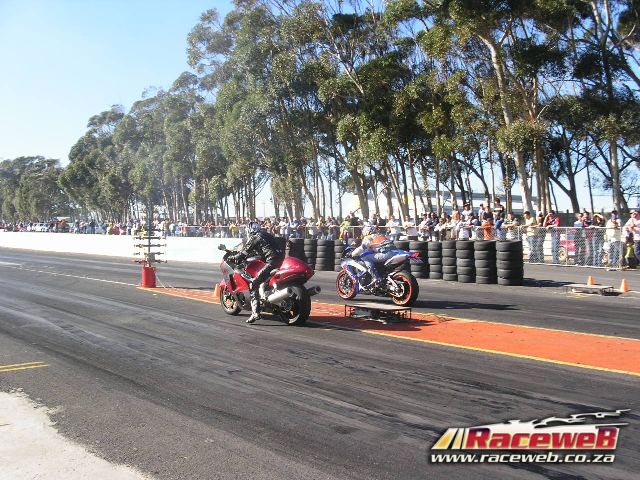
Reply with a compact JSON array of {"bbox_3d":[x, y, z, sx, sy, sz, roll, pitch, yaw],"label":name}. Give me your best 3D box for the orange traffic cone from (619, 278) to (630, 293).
[{"bbox_3d":[6.247,0.920,14.374,0.220,0.280,0.220,-1,2,-43],"label":"orange traffic cone"}]

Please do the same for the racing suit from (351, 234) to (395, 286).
[{"bbox_3d":[1.022,0.341,12.250,0.600,0.940,0.840,-1,2,-43],"label":"racing suit"}]

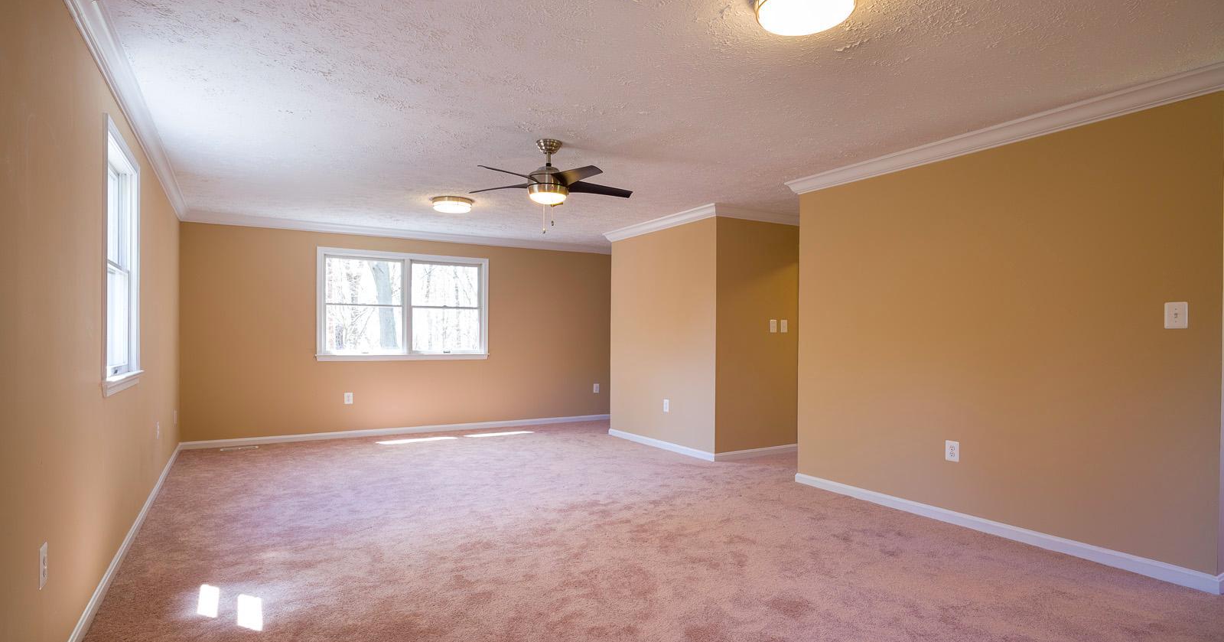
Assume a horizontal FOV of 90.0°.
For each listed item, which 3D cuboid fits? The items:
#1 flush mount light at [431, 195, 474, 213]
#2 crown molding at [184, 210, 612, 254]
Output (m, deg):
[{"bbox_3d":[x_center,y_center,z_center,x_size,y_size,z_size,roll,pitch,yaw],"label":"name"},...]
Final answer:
[{"bbox_3d":[-1.436,-1.047,5.532,0.358,0.077,0.358,1,-1,-31],"label":"flush mount light"},{"bbox_3d":[-2.160,-0.999,7.290,4.930,0.097,0.084,0,-1,-28],"label":"crown molding"}]

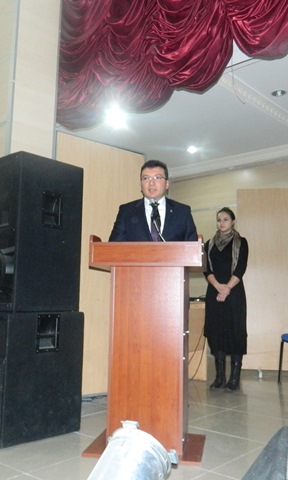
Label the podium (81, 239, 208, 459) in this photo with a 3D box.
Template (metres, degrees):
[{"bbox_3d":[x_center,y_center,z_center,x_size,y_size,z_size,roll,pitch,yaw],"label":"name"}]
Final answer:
[{"bbox_3d":[0.040,0.556,2.573,0.580,1.120,0.510,0,-8,9],"label":"podium"}]

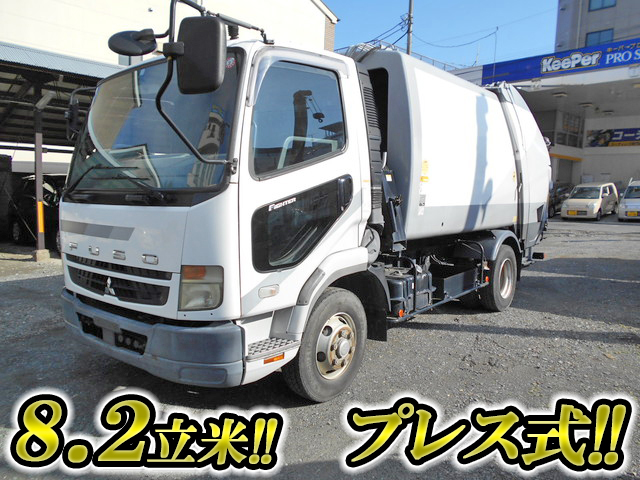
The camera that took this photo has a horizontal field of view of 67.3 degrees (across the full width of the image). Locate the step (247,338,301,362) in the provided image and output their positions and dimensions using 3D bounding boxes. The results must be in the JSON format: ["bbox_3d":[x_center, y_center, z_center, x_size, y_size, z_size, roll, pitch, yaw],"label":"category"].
[{"bbox_3d":[-0.317,0.667,2.917,0.420,0.050,0.190,-6,8,-43],"label":"step"}]

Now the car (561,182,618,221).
[{"bbox_3d":[12.100,-1.730,21.500,3.395,1.500,1.475,-6,8,-45],"label":"car"}]

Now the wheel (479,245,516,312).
[{"bbox_3d":[2.209,0.477,6.001,0.225,0.805,0.805,4,8,39],"label":"wheel"}]

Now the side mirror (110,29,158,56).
[{"bbox_3d":[-0.878,-0.924,2.250,0.210,0.150,0.085,-2,-29,-14],"label":"side mirror"}]

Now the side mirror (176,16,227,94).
[{"bbox_3d":[-0.547,-0.852,2.220,0.195,0.350,0.085,0,6,9],"label":"side mirror"}]

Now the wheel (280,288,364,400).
[{"bbox_3d":[0.034,0.748,3.519,0.225,0.805,0.805,4,8,39],"label":"wheel"}]

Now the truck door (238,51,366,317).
[{"bbox_3d":[-0.111,-0.362,3.077,0.150,1.540,1.150,5,8,42],"label":"truck door"}]

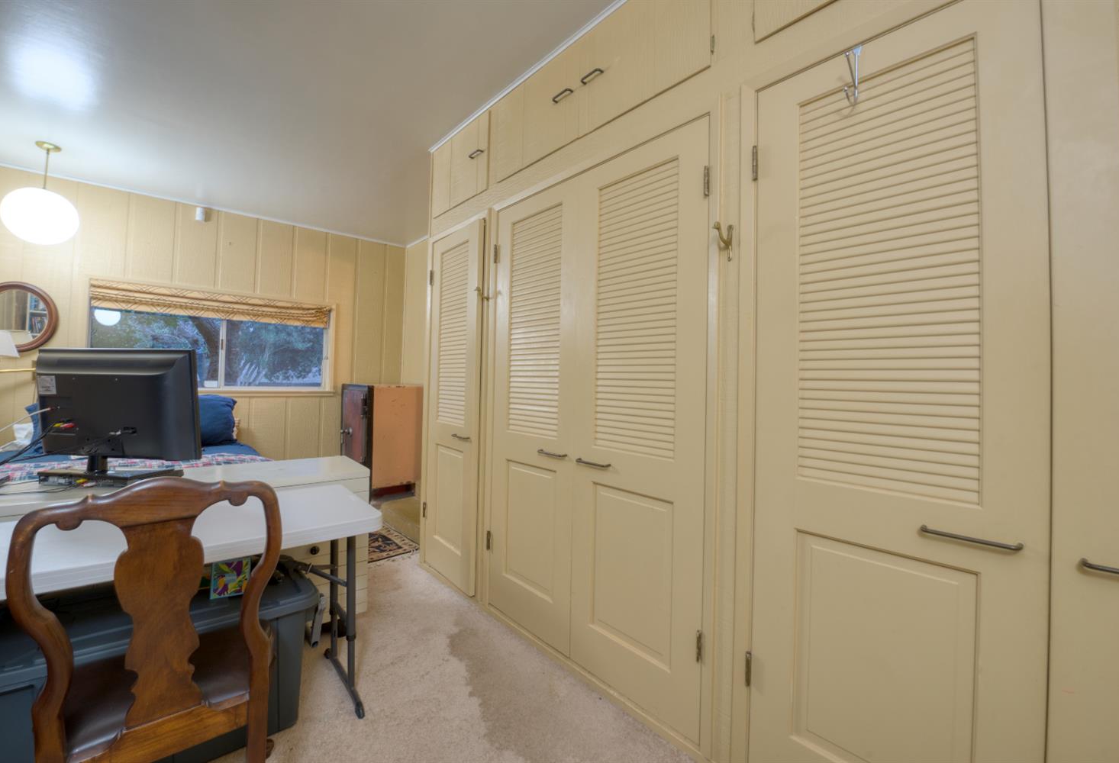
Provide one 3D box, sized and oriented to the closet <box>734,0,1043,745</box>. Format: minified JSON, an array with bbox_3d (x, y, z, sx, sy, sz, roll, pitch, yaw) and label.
[{"bbox_3d":[0.983,0.161,1.305,0.580,2.034,0.586,1,0,-43],"label":"closet"}]

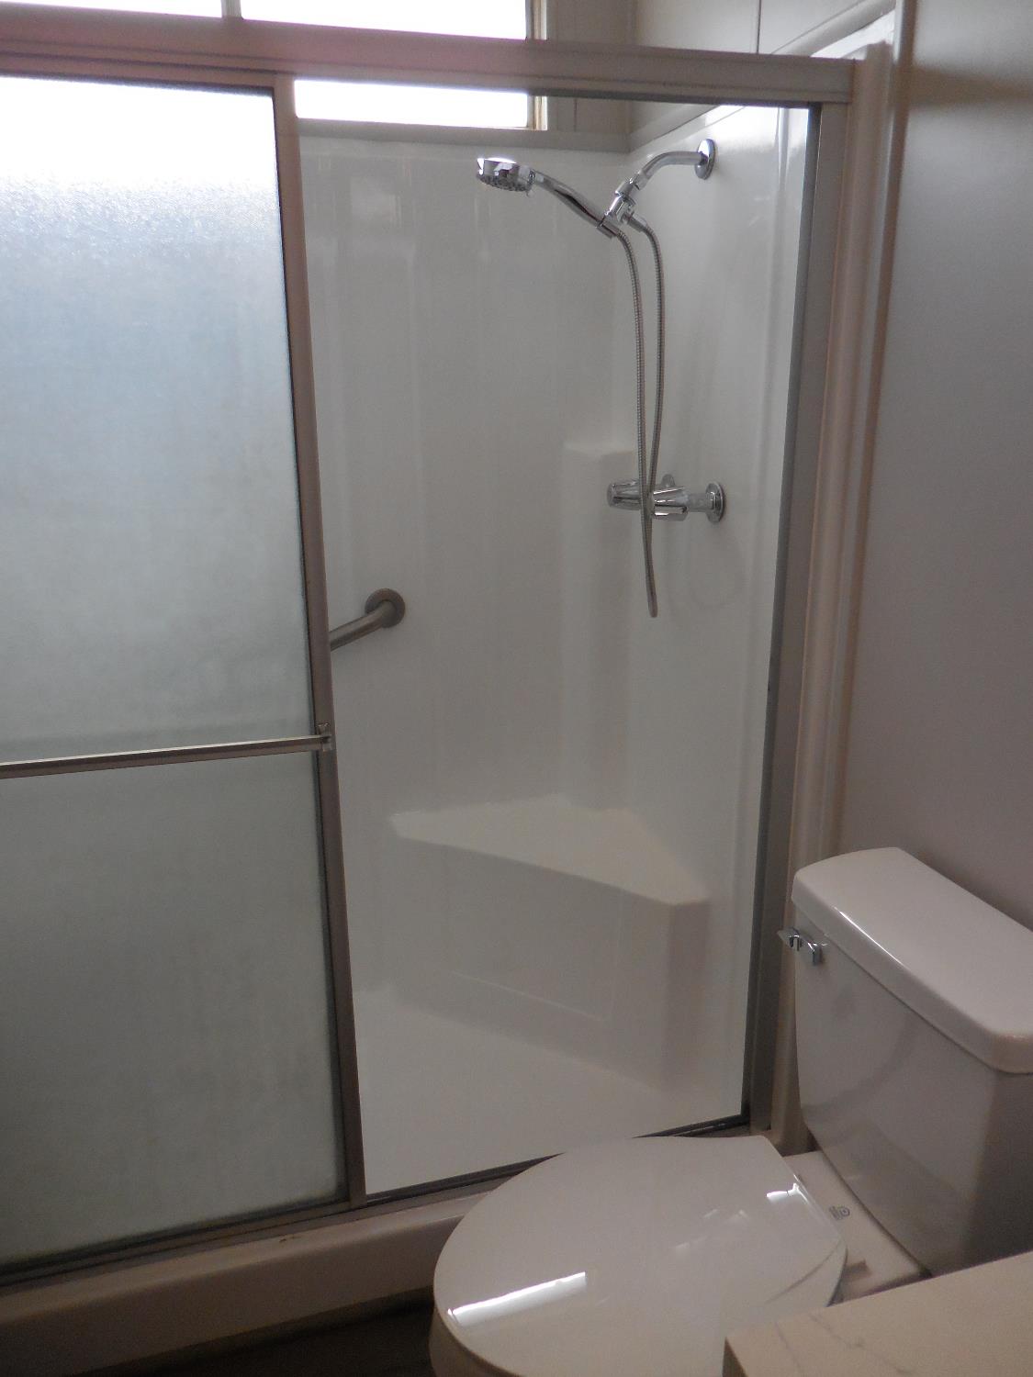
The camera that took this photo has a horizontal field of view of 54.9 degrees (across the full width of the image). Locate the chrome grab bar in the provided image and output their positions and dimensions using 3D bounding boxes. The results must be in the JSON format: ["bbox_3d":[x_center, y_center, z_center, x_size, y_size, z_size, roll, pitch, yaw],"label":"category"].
[{"bbox_3d":[-0.472,-0.057,2.045,0.543,0.083,0.080,-26,22,-6],"label":"chrome grab bar"}]

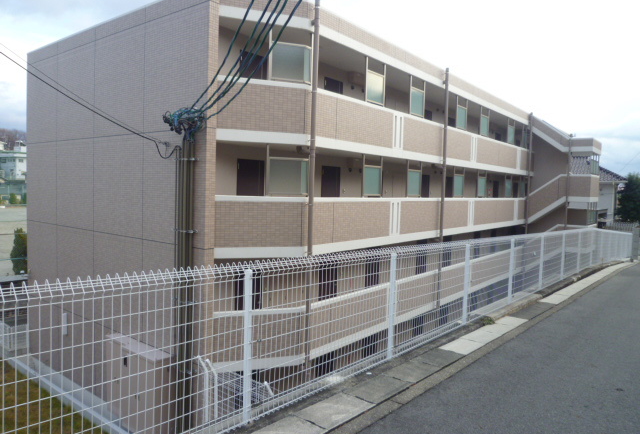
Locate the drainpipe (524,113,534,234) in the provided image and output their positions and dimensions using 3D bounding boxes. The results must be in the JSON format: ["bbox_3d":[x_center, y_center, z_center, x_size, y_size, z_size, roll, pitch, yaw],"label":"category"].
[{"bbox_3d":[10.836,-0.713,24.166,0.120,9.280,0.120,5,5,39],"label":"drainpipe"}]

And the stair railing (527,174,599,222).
[{"bbox_3d":[12.661,-0.889,24.216,3.087,2.591,2.227,5,5,39],"label":"stair railing"}]

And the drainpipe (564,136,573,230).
[{"bbox_3d":[12.251,-0.264,22.981,0.120,7.610,0.120,5,5,39],"label":"drainpipe"}]

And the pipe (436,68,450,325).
[{"bbox_3d":[4.213,0.047,16.065,0.120,10.231,0.120,5,5,39],"label":"pipe"}]

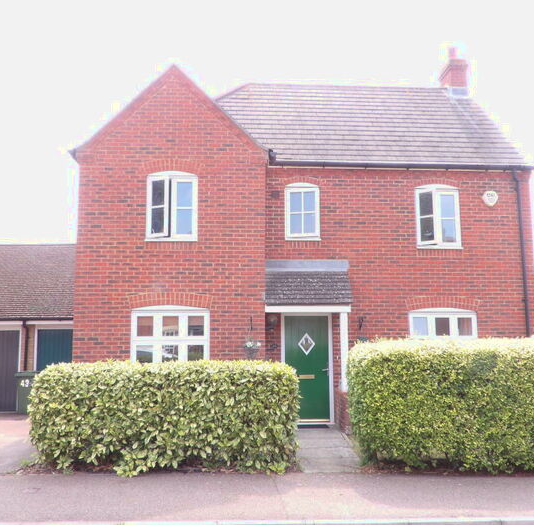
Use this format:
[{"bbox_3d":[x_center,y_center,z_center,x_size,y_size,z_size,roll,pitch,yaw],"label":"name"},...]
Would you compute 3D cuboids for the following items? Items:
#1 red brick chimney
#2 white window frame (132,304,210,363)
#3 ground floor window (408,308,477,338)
[{"bbox_3d":[4.908,-4.968,14.977,0.460,1.525,0.840,0,-7,-3],"label":"red brick chimney"},{"bbox_3d":[-1.699,1.406,9.981,1.367,1.270,0.120,0,-7,-3],"label":"white window frame"},{"bbox_3d":[3.413,1.531,10.982,1.353,1.270,0.120,0,-7,-3],"label":"ground floor window"}]

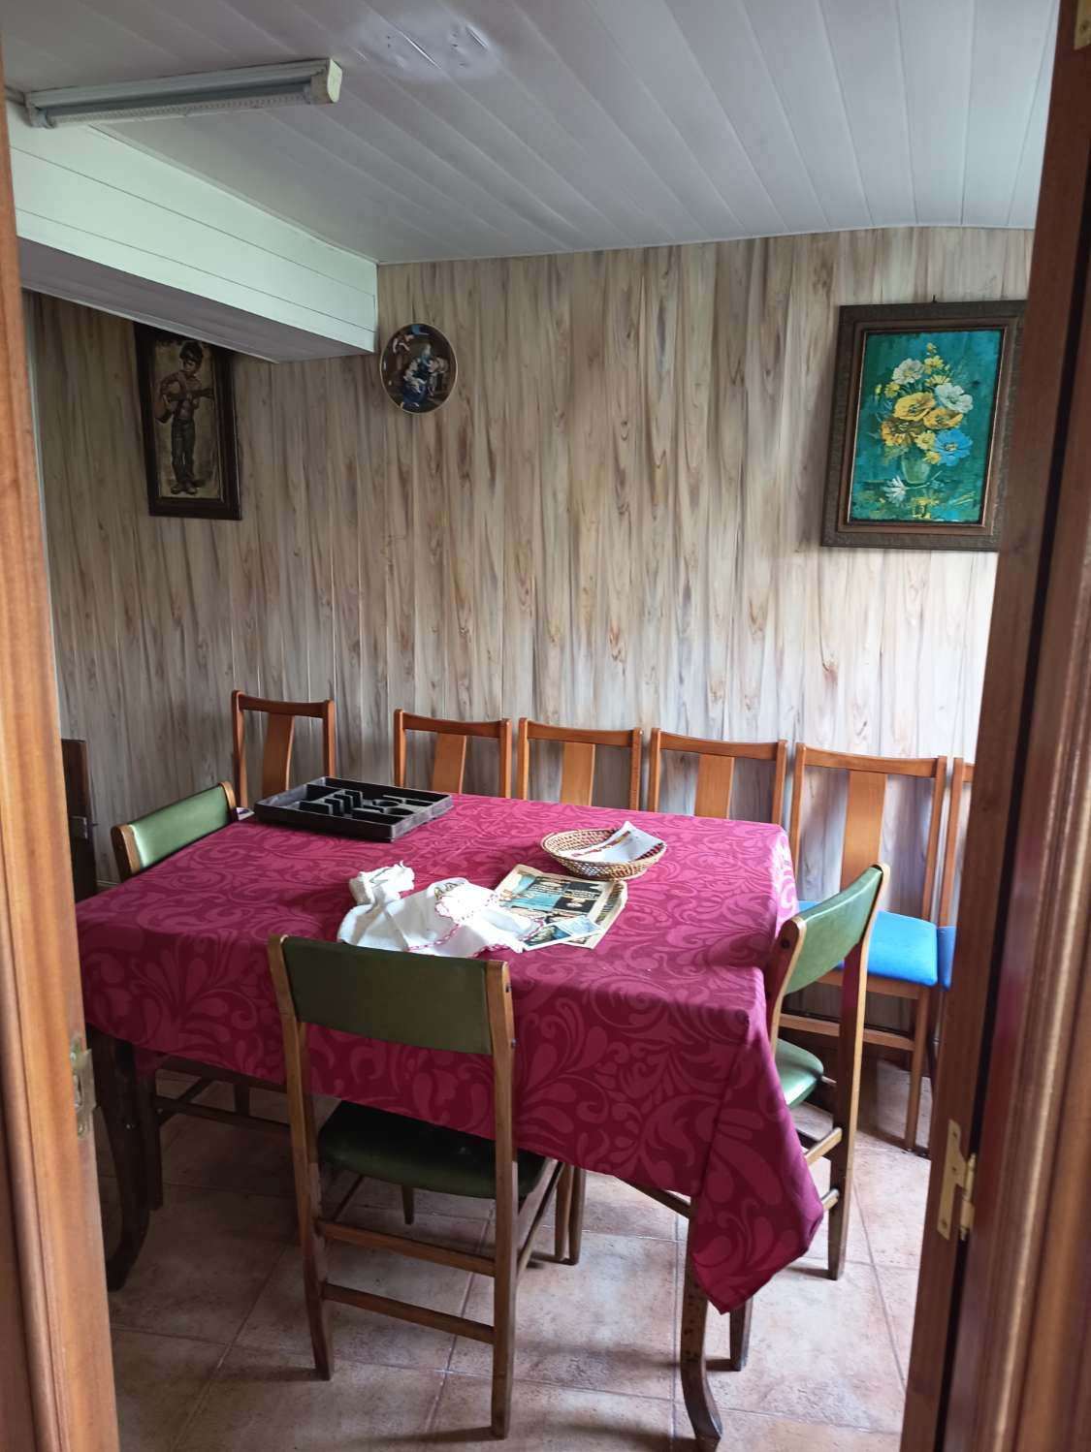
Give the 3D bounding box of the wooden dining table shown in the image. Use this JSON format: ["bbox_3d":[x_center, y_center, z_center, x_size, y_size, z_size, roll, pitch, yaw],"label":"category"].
[{"bbox_3d":[-0.160,0.671,2.177,1.249,0.782,0.987,4,13,15],"label":"wooden dining table"}]

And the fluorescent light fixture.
[{"bbox_3d":[-0.628,-1.073,1.726,0.600,0.056,0.046,4,12,15],"label":"fluorescent light fixture"}]

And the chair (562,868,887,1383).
[{"bbox_3d":[0.335,0.700,1.993,0.460,0.855,0.410,11,15,42],"label":"chair"}]

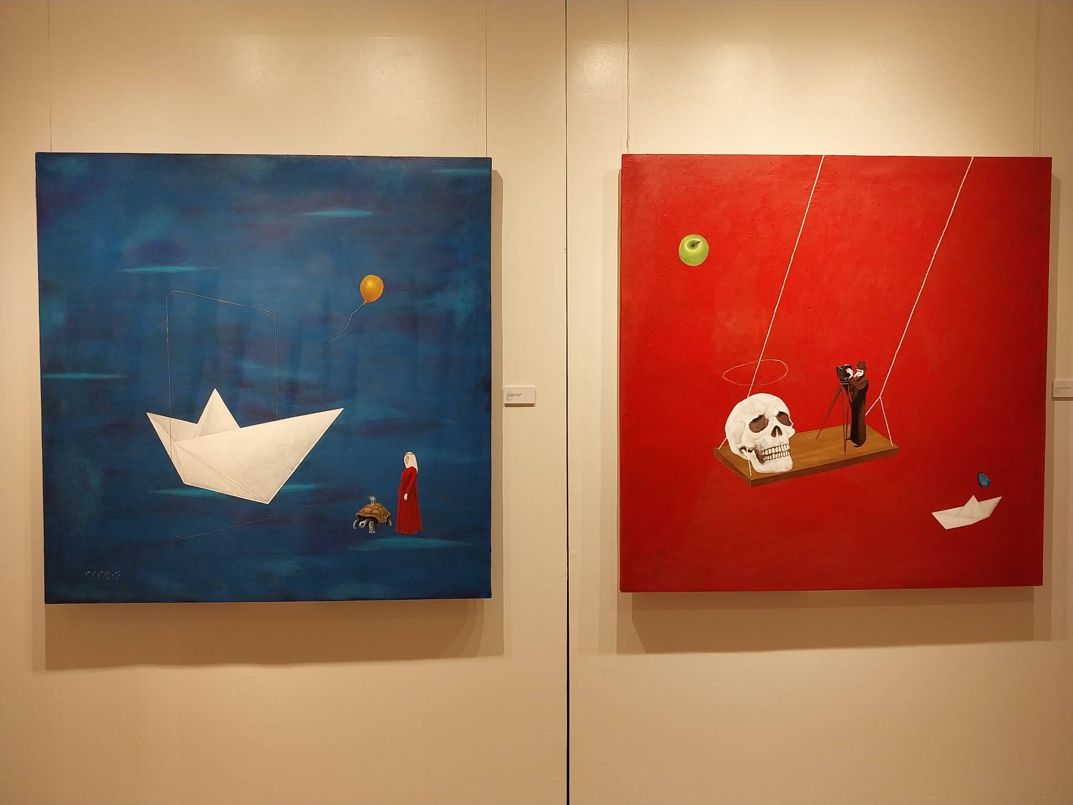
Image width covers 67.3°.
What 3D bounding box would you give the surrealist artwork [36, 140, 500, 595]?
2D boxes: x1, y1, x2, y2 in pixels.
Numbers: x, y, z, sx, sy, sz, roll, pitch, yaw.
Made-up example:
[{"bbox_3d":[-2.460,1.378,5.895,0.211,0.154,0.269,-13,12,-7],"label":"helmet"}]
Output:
[{"bbox_3d":[-0.722,-0.061,2.186,1.200,1.200,0.035,0,2,-2],"label":"surrealist artwork"}]

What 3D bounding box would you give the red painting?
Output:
[{"bbox_3d":[0.833,-0.079,2.255,1.200,1.200,0.035,0,2,-2],"label":"red painting"}]

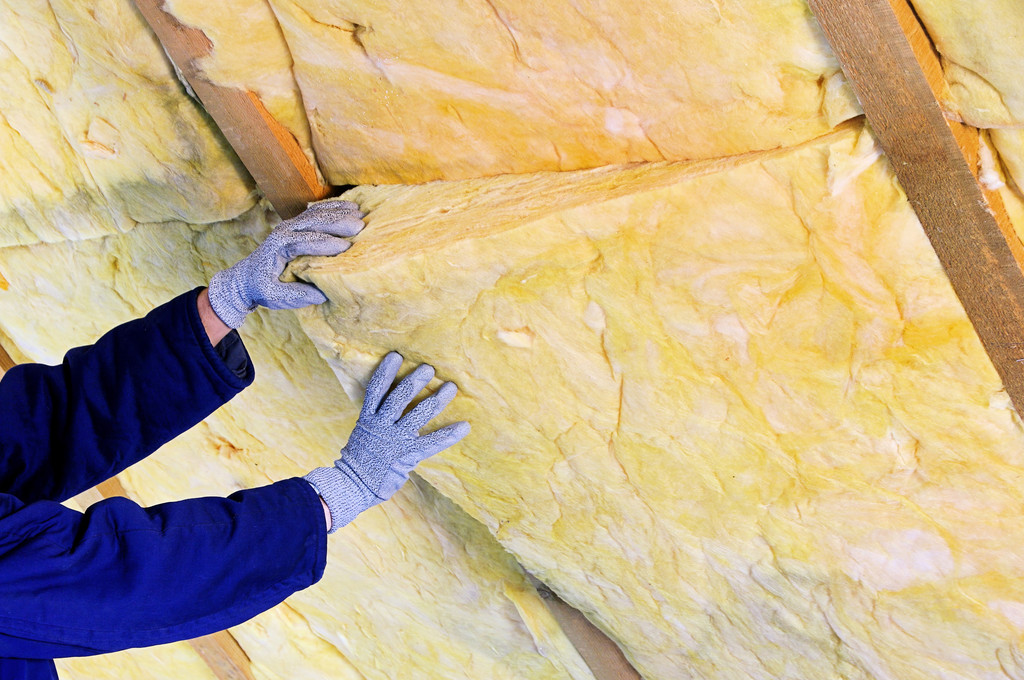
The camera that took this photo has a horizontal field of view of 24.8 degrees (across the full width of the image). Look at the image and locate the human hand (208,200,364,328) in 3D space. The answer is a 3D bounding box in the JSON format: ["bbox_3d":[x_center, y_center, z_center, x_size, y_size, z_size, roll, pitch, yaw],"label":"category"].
[{"bbox_3d":[-0.272,-0.091,2.900,0.215,0.112,0.105,-32,-1,-20],"label":"human hand"}]

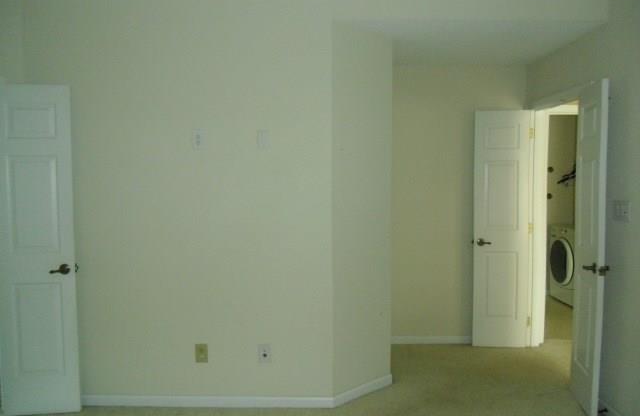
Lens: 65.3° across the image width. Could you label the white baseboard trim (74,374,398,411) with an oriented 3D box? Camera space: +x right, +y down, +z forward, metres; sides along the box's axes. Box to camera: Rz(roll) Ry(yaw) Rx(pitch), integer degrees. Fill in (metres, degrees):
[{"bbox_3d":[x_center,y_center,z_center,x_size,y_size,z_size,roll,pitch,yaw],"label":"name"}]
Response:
[{"bbox_3d":[-0.582,1.238,3.416,2.177,0.072,0.403,0,3,2],"label":"white baseboard trim"}]

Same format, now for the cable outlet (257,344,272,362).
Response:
[{"bbox_3d":[-0.356,0.934,3.199,0.075,0.117,0.010,0,3,2],"label":"cable outlet"}]

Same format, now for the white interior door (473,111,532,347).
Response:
[{"bbox_3d":[1.557,0.194,4.297,0.465,2.030,0.037,0,3,3],"label":"white interior door"}]

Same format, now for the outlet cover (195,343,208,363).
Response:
[{"bbox_3d":[-0.759,0.937,3.212,0.075,0.117,0.010,0,3,2],"label":"outlet cover"}]

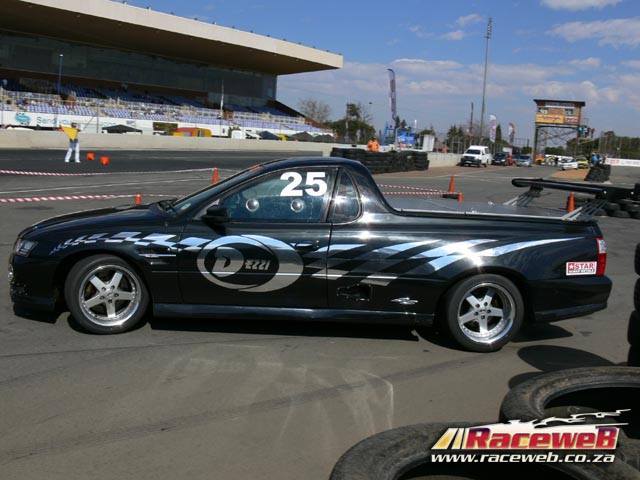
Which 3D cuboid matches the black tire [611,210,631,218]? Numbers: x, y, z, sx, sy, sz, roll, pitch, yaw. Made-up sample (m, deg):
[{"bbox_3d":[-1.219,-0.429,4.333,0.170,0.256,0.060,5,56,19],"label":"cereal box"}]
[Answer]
[{"bbox_3d":[8.135,-0.717,17.490,0.560,0.190,0.560,4,9,-1],"label":"black tire"}]

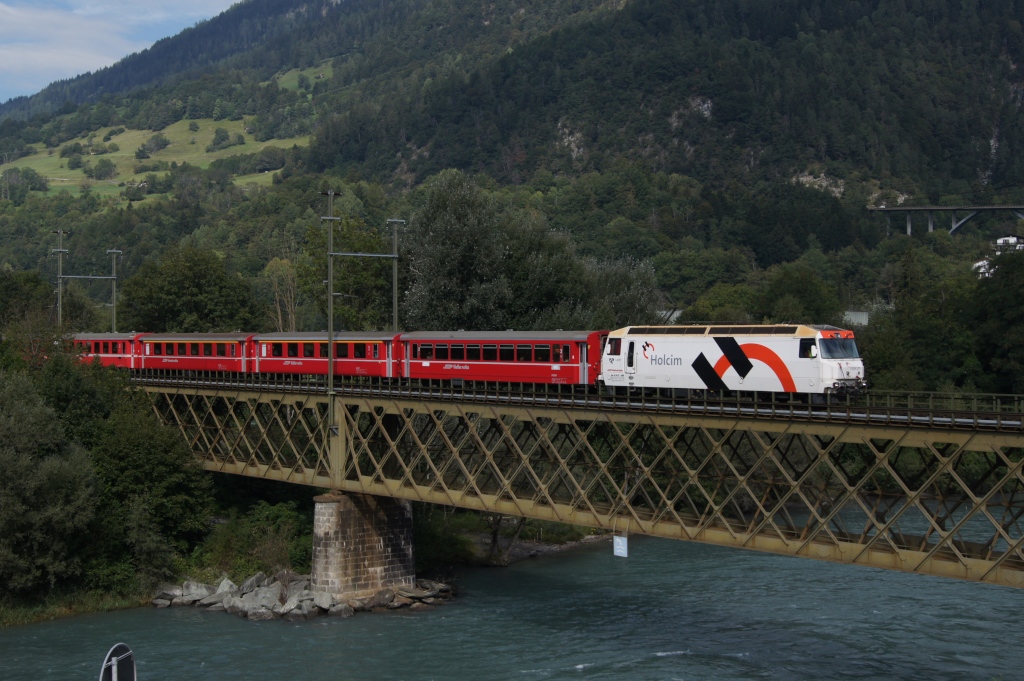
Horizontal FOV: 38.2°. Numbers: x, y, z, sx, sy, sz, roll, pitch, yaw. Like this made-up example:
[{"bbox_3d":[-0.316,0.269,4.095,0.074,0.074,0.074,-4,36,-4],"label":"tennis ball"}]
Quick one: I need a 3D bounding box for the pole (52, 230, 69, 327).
[{"bbox_3d":[-40.045,-3.378,131.081,1.650,12.760,0.340,0,0,-40],"label":"pole"}]

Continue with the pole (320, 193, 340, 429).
[{"bbox_3d":[-11.965,-2.086,97.856,1.600,15.690,0.340,0,0,-40],"label":"pole"}]

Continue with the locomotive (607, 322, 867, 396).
[{"bbox_3d":[10.894,1.080,74.815,2.800,3.750,15.700,0,0,-40],"label":"locomotive"}]

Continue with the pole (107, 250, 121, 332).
[{"bbox_3d":[-36.167,-2.618,134.501,1.450,11.240,0.340,0,0,-40],"label":"pole"}]

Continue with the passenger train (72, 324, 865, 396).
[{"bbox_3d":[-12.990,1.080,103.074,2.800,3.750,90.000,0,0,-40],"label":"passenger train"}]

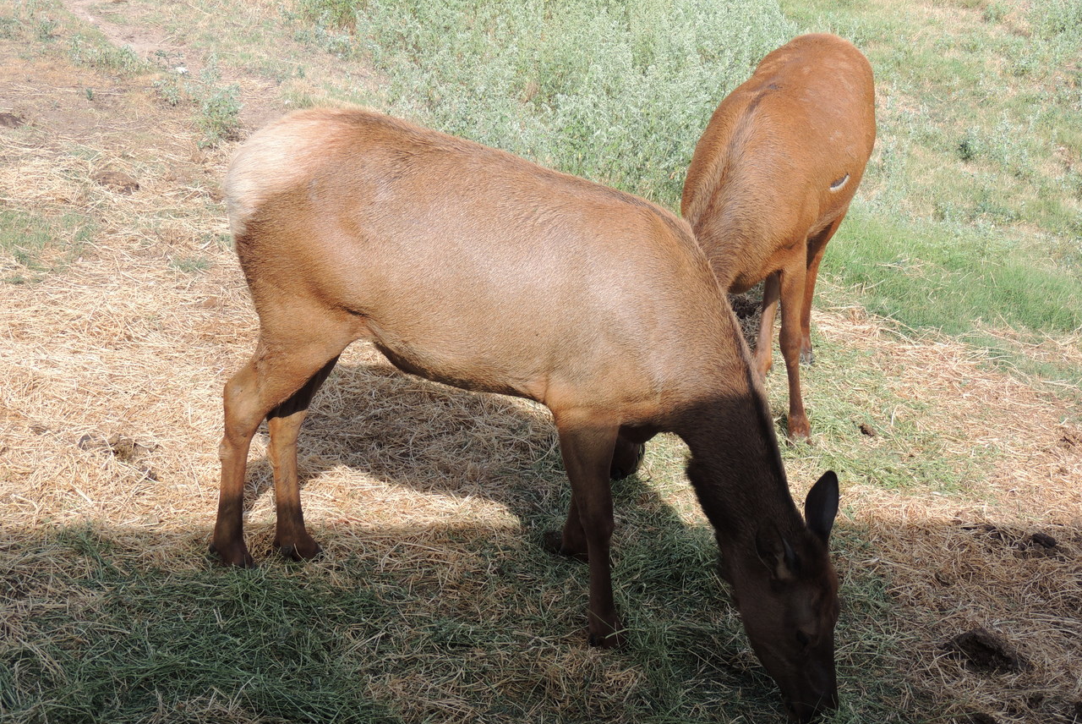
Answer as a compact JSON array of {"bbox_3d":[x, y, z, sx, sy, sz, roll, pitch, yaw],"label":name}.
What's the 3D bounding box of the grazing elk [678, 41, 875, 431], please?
[{"bbox_3d":[0.800,-0.487,7.065,0.680,1.340,1.900,9,20,26],"label":"grazing elk"}]

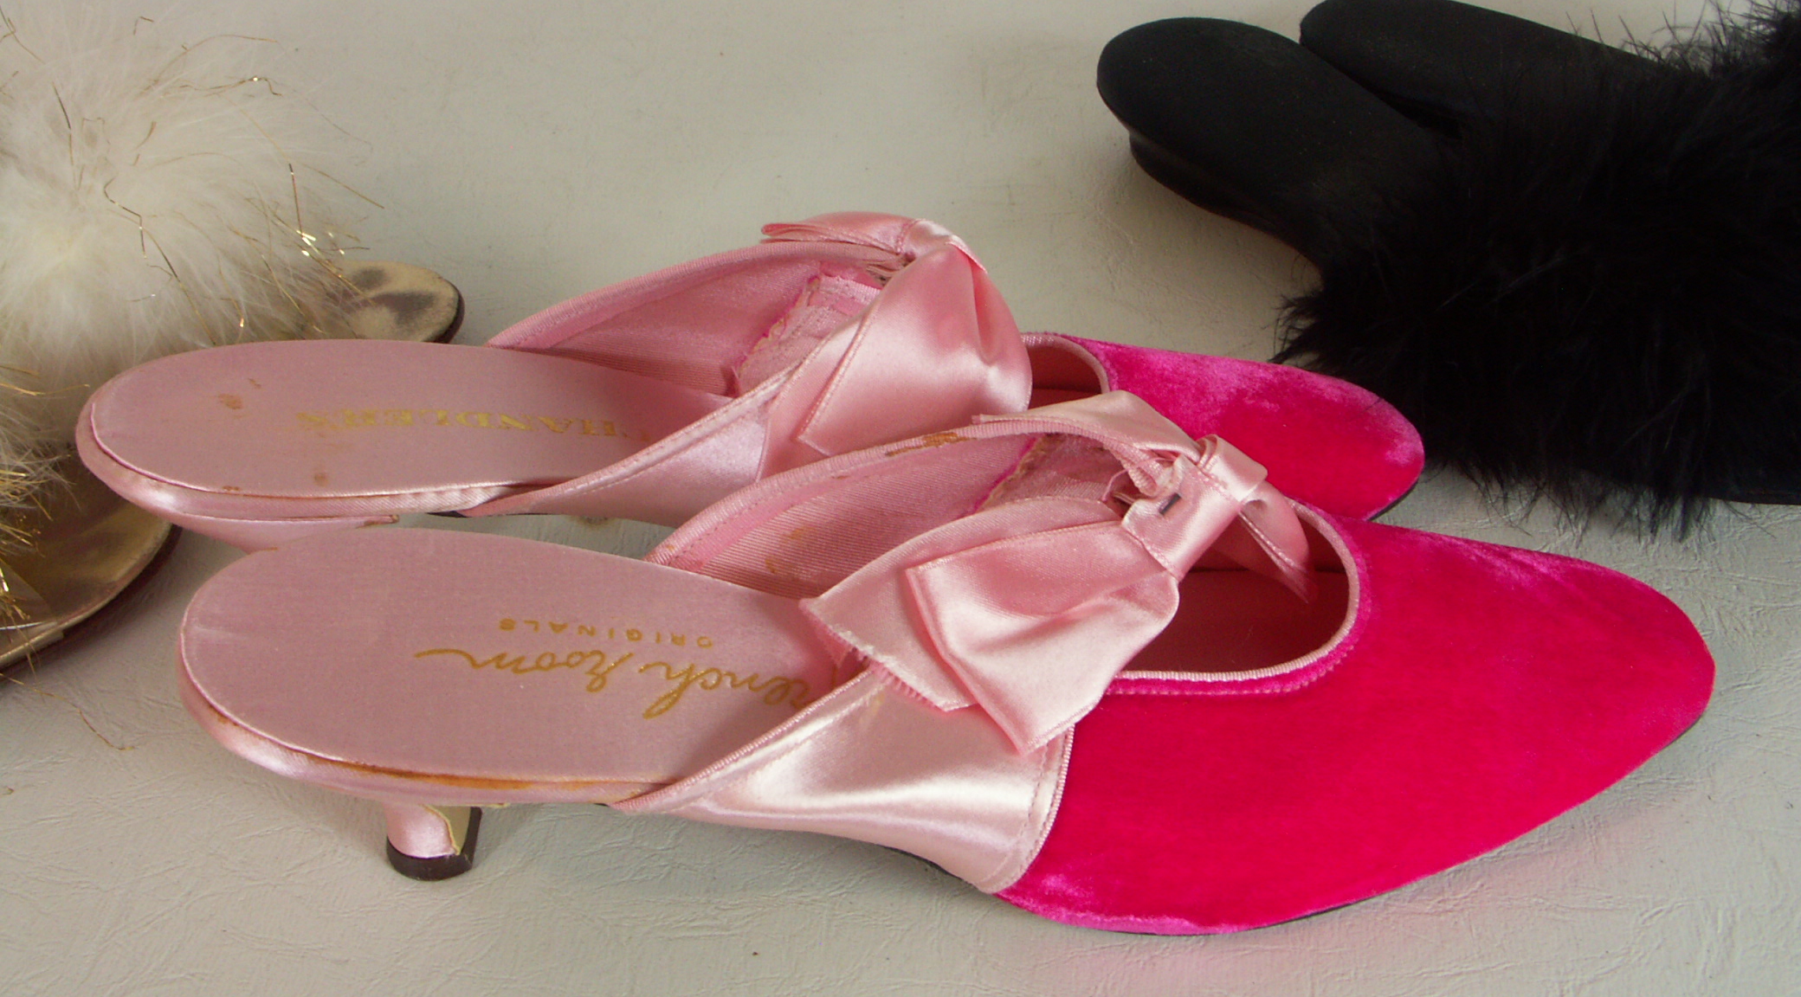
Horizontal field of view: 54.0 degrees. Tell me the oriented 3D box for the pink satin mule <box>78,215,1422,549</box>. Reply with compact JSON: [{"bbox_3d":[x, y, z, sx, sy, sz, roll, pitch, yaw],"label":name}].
[{"bbox_3d":[-0.021,-0.019,0.328,0.250,0.078,0.078,-5,38,-5],"label":"pink satin mule"}]

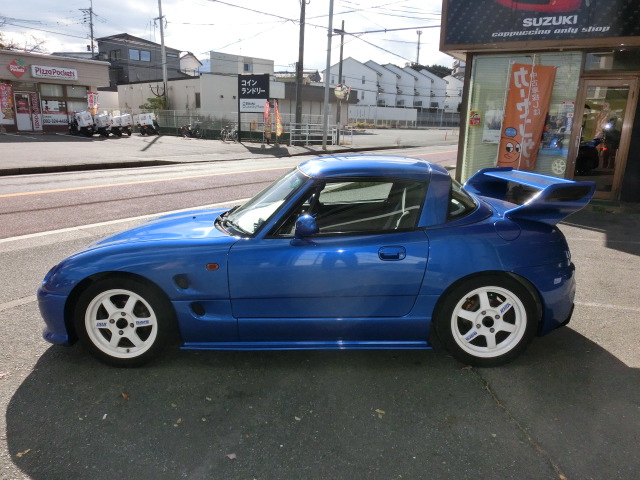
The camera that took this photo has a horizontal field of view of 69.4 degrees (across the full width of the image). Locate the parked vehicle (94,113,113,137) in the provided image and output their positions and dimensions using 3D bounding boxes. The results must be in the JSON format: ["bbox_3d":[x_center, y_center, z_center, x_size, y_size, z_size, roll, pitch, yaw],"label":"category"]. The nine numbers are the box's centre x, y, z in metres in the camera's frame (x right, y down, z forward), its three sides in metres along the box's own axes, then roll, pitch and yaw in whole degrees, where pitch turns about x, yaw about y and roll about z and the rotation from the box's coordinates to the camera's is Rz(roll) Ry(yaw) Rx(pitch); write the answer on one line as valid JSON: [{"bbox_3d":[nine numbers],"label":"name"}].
[{"bbox_3d":[-12.675,-6.685,26.751,1.720,1.360,0.630,10,17,30],"label":"parked vehicle"}]

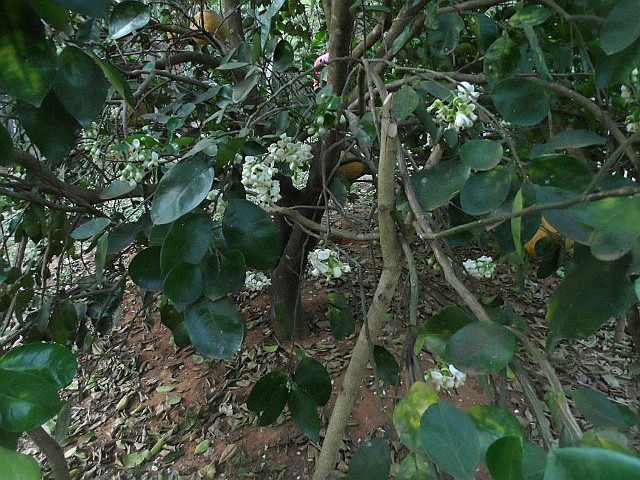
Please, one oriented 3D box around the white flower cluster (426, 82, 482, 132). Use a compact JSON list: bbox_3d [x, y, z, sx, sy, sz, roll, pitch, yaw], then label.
[{"bbox_3d":[0.292,-0.292,0.970,0.118,0.105,0.095,0,13,0],"label":"white flower cluster"}]

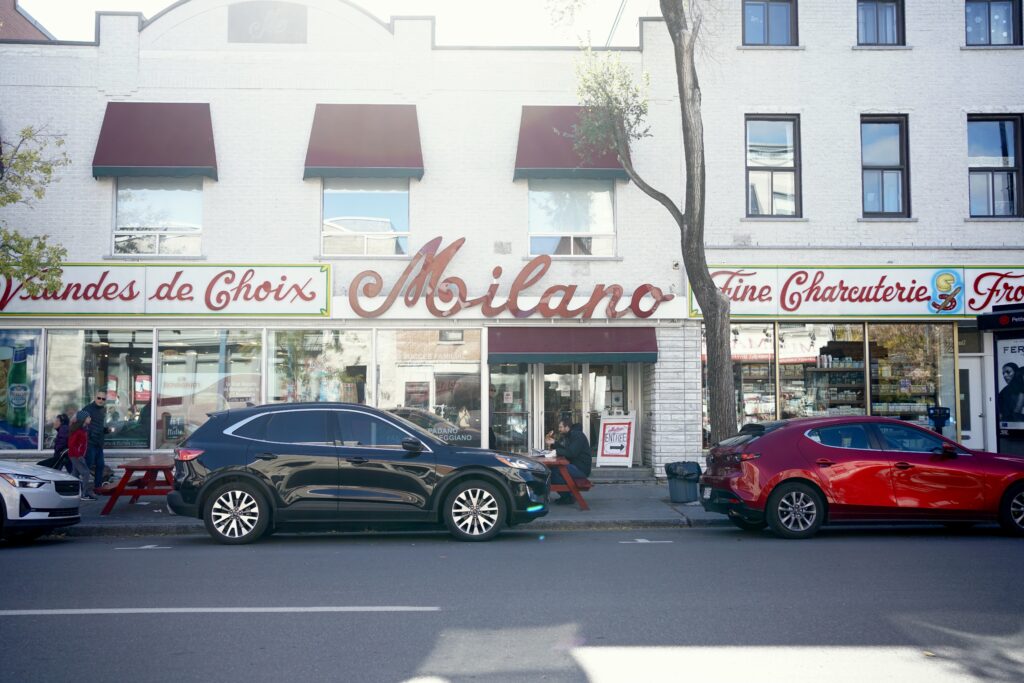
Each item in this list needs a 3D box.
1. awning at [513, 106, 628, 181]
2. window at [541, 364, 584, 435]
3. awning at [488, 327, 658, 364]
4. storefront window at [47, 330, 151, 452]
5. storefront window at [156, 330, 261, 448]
[{"bbox_3d":[1.179,-3.894,19.396,2.266,1.570,0.500,0,-3,-2],"label":"awning"},{"bbox_3d":[0.991,1.221,18.607,0.844,2.070,0.080,0,-3,-2],"label":"window"},{"bbox_3d":[1.164,0.066,19.213,3.249,0.731,0.420,0,-3,-2],"label":"awning"},{"bbox_3d":[-7.926,0.915,19.106,2.063,2.313,0.120,0,-3,-2],"label":"storefront window"},{"bbox_3d":[-5.823,0.916,19.173,2.030,2.316,0.120,0,-3,-2],"label":"storefront window"}]

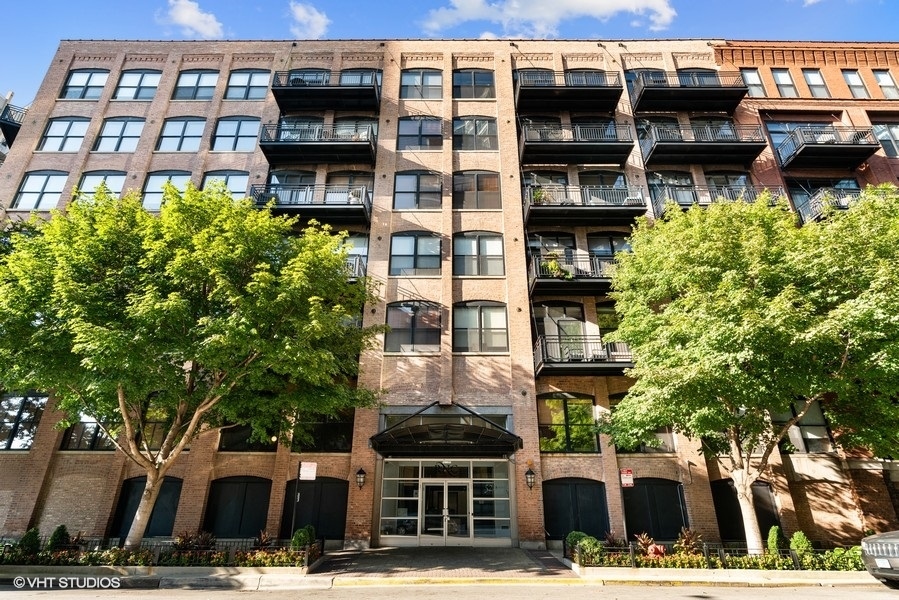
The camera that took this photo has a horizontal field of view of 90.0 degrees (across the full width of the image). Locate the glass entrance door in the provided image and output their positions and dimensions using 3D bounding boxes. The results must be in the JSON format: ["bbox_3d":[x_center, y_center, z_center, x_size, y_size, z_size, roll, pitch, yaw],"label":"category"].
[{"bbox_3d":[-0.119,7.664,16.144,1.839,2.113,0.100,0,-23,0],"label":"glass entrance door"}]

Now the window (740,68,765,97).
[{"bbox_3d":[16.975,-12.126,25.092,1.008,2.201,0.200,0,-23,1],"label":"window"}]

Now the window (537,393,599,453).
[{"bbox_3d":[4.703,4.835,17.807,2.344,2.339,0.180,0,-23,0],"label":"window"}]

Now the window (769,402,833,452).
[{"bbox_3d":[13.729,4.835,17.788,2.306,2.349,0.180,0,-23,0],"label":"window"}]

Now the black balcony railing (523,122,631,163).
[{"bbox_3d":[5.928,-7.346,21.323,4.902,1.153,1.461,0,-23,0],"label":"black balcony railing"}]

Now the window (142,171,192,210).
[{"bbox_3d":[-13.809,-5.425,22.147,2.306,2.404,0.180,0,-23,0],"label":"window"}]

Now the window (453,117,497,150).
[{"bbox_3d":[1.398,-8.812,23.826,2.392,2.310,0.200,0,-23,1],"label":"window"}]

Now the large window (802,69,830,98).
[{"bbox_3d":[20.283,-11.990,24.830,0.978,2.199,0.180,0,-23,0],"label":"large window"}]

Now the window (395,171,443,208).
[{"bbox_3d":[-1.468,-5.250,21.361,2.246,2.229,0.200,0,-23,1],"label":"window"}]

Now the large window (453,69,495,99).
[{"bbox_3d":[1.411,-12.076,25.186,2.392,2.279,0.200,0,-23,1],"label":"large window"}]

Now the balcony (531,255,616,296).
[{"bbox_3d":[6.190,-1.046,19.564,5.152,1.285,1.480,0,-23,1],"label":"balcony"}]

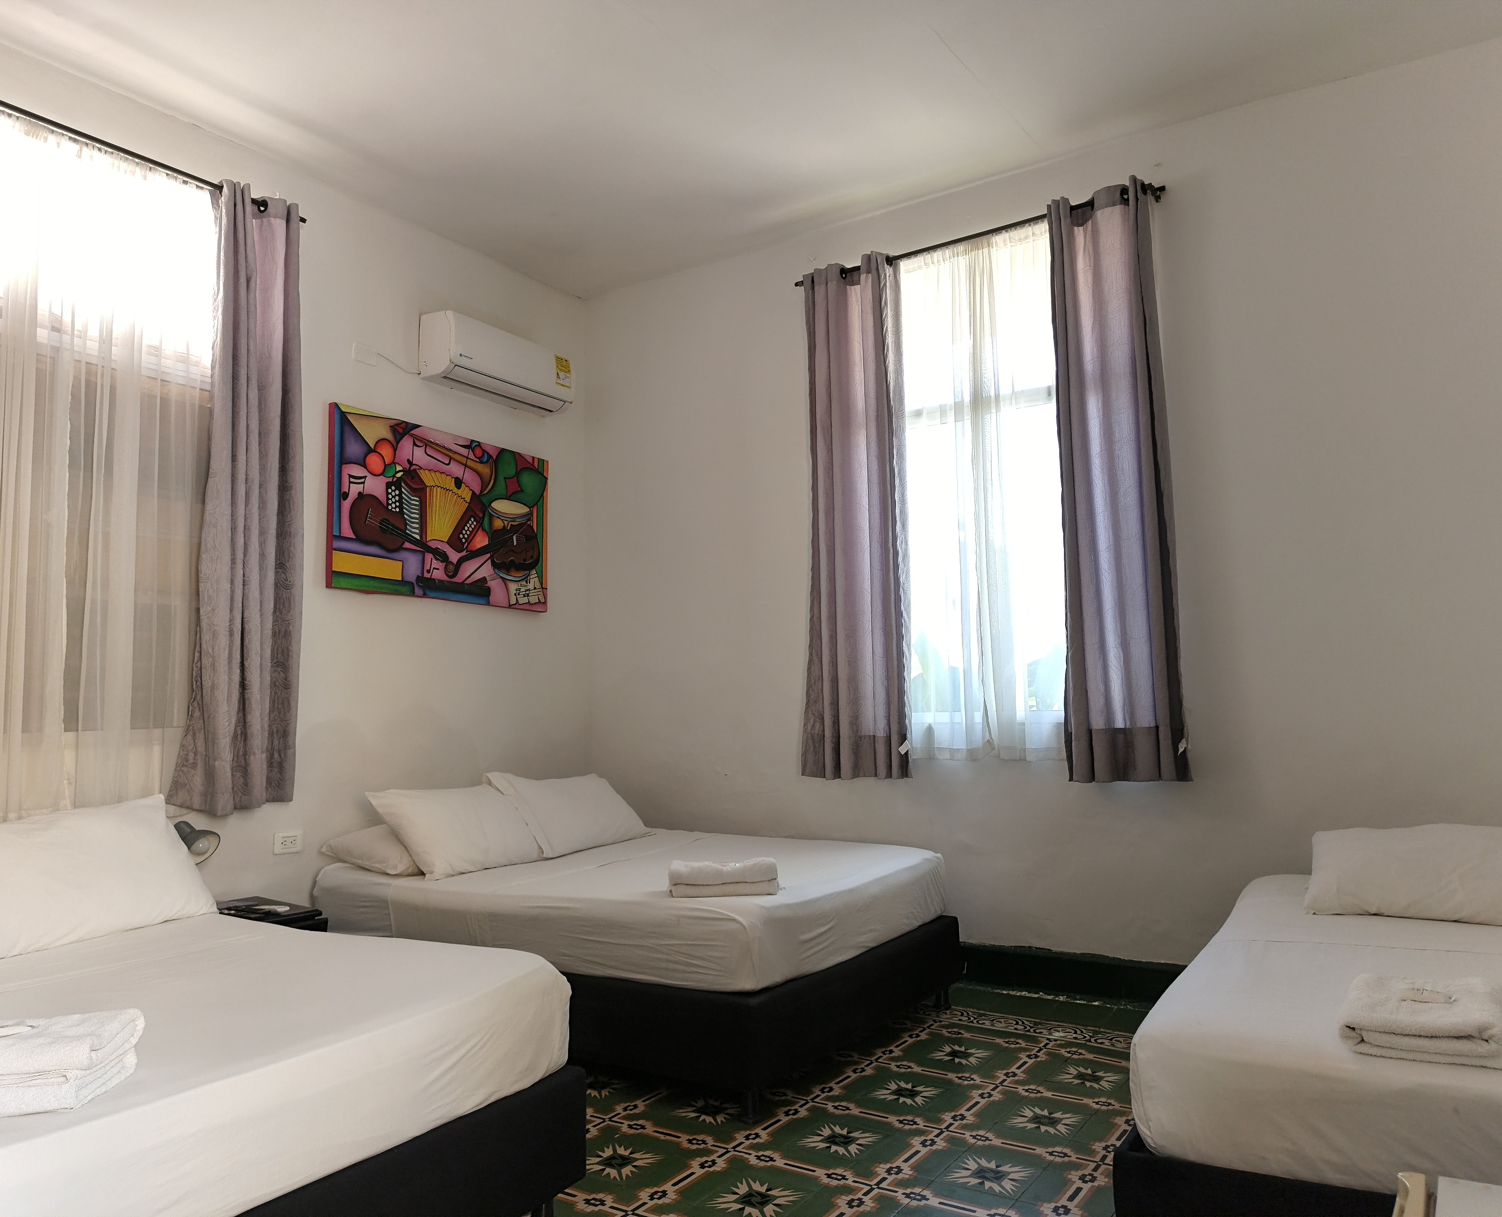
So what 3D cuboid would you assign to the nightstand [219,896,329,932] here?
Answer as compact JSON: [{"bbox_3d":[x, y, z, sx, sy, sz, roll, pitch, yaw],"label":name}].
[{"bbox_3d":[-1.757,1.257,3.612,0.456,0.456,0.450,-4,-7,33],"label":"nightstand"}]

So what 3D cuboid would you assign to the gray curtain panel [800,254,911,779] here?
[{"bbox_3d":[0.432,-0.401,4.619,0.490,2.230,0.120,-4,-7,33],"label":"gray curtain panel"}]

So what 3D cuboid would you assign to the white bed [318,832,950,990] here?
[{"bbox_3d":[-0.424,1.023,3.962,1.910,0.250,1.370,-4,-7,33],"label":"white bed"}]

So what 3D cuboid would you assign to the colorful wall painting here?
[{"bbox_3d":[-1.351,-0.406,4.825,0.041,0.753,1.215,-4,-7,33],"label":"colorful wall painting"}]

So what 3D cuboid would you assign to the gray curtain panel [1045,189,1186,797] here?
[{"bbox_3d":[1.361,-0.476,4.017,0.420,2.230,0.120,-4,-7,33],"label":"gray curtain panel"}]

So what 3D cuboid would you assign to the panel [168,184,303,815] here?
[{"bbox_3d":[-1.834,-0.418,3.919,0.130,2.304,0.448,-4,-7,33],"label":"panel"}]

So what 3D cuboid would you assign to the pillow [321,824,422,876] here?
[{"bbox_3d":[-1.201,0.850,4.055,0.460,0.150,0.680,-4,-7,33],"label":"pillow"}]

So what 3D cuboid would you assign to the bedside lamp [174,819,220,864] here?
[{"bbox_3d":[-1.856,0.872,3.634,0.190,0.318,0.150,-4,-7,33],"label":"bedside lamp"}]

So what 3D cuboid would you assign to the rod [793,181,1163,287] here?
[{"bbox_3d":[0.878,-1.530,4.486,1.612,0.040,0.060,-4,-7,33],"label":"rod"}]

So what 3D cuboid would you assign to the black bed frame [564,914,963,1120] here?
[{"bbox_3d":[-0.412,1.306,3.929,1.920,0.340,1.400,-4,-7,33],"label":"black bed frame"}]

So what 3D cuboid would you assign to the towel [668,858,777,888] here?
[{"bbox_3d":[-0.082,0.805,3.291,0.315,0.057,0.210,-1,-6,1],"label":"towel"}]

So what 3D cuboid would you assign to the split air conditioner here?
[{"bbox_3d":[-1.166,-1.124,5.034,0.216,0.301,0.777,-4,-7,33],"label":"split air conditioner"}]

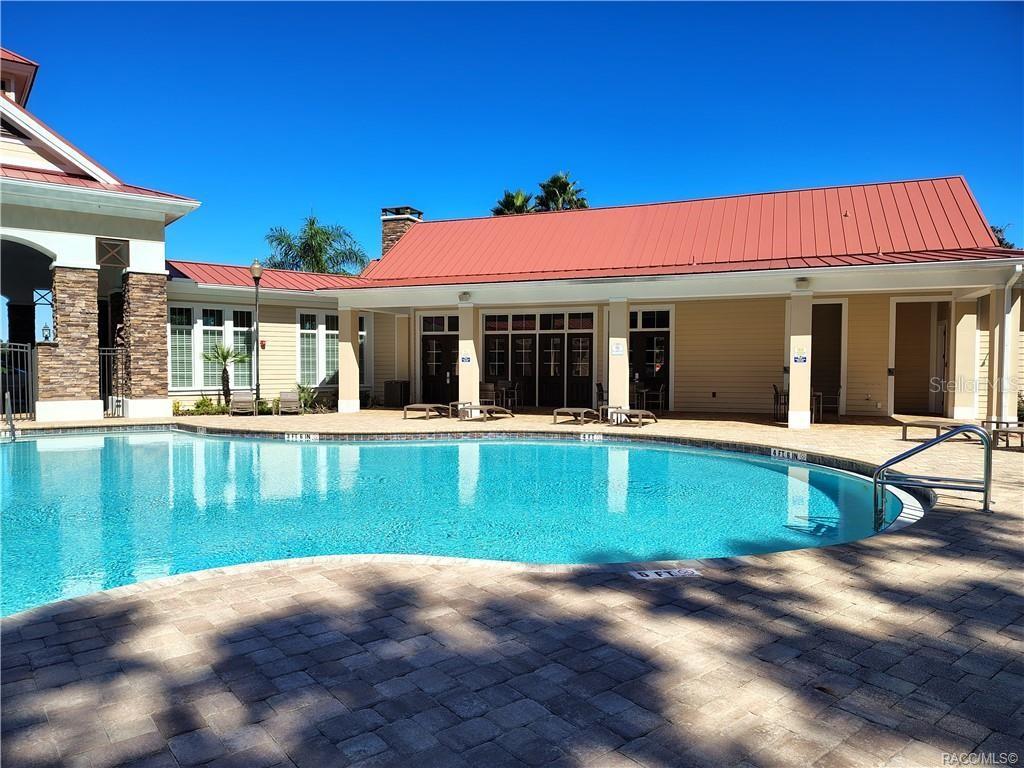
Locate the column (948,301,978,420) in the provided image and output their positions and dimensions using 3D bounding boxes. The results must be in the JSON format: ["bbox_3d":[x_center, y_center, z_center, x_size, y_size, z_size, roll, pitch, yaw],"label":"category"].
[{"bbox_3d":[11.847,-0.612,18.575,0.450,3.050,0.440,1,2,22],"label":"column"}]

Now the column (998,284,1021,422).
[{"bbox_3d":[9.984,-0.460,14.412,0.427,3.020,0.427,1,2,22],"label":"column"}]

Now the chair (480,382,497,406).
[{"bbox_3d":[-0.825,0.423,21.018,0.570,0.860,0.620,-1,2,-20],"label":"chair"}]

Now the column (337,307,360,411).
[{"bbox_3d":[-4.646,-0.639,20.317,0.427,3.020,0.427,1,2,22],"label":"column"}]

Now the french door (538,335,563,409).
[{"bbox_3d":[1.321,-0.436,23.694,0.930,2.440,0.090,1,2,22],"label":"french door"}]

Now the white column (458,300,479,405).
[{"bbox_3d":[-1.156,-0.638,19.557,0.450,3.080,0.450,1,2,22],"label":"white column"}]

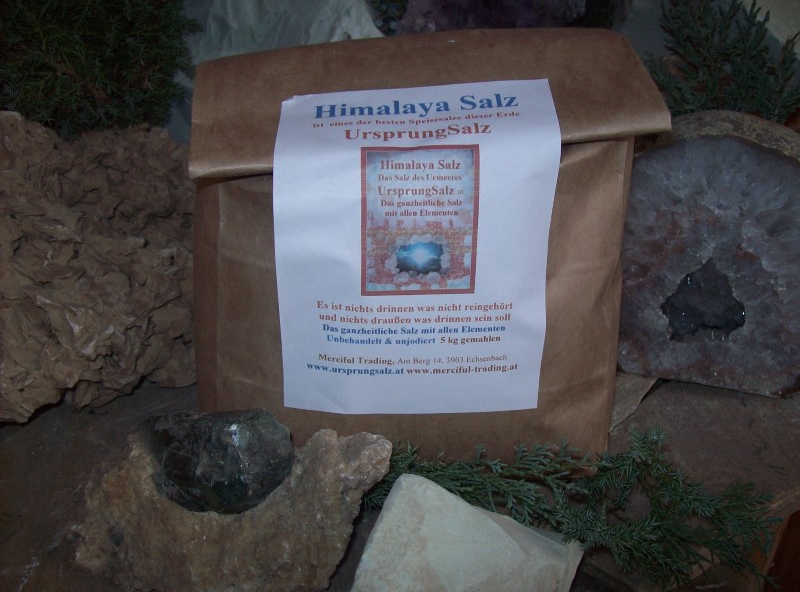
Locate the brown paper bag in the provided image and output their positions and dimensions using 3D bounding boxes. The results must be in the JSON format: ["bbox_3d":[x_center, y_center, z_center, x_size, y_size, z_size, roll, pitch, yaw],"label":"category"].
[{"bbox_3d":[0.010,-0.026,0.512,0.255,0.243,0.105,1,20,0],"label":"brown paper bag"}]

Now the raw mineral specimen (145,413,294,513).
[{"bbox_3d":[-0.098,0.089,0.452,0.081,0.054,0.063,1,20,0],"label":"raw mineral specimen"}]

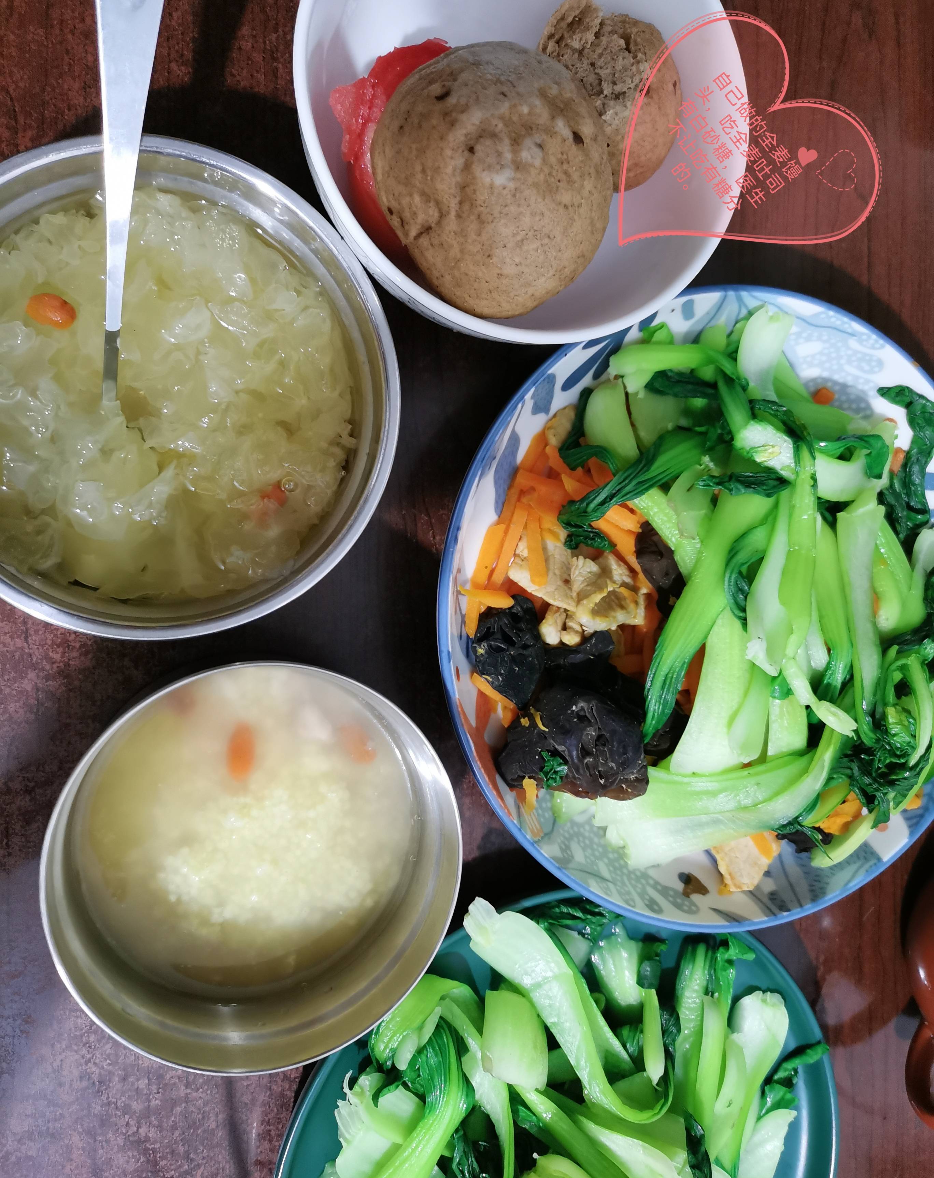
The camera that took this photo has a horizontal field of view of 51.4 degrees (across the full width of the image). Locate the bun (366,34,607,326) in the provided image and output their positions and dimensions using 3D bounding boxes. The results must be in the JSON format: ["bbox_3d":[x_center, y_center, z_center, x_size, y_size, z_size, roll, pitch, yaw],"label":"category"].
[{"bbox_3d":[0.009,-0.141,0.335,0.083,0.066,0.086,0,91,-13],"label":"bun"}]

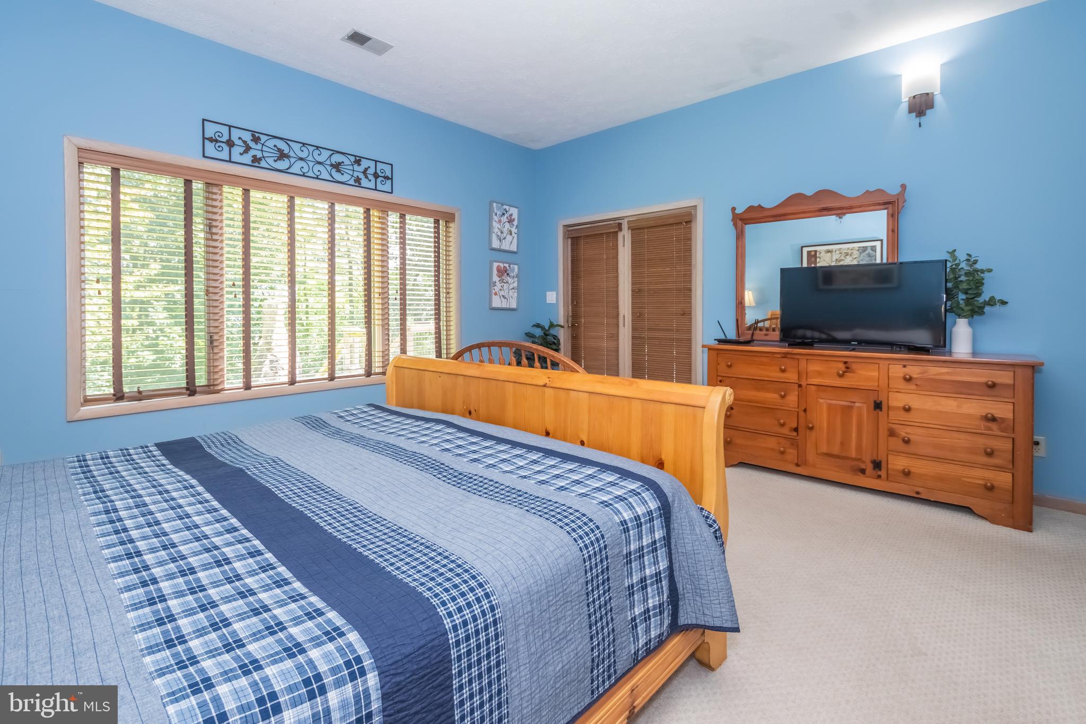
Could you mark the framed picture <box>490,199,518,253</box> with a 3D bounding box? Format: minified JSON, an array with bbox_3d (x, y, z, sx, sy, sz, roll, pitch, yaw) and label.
[{"bbox_3d":[-0.407,-1.457,4.923,0.030,0.516,0.392,4,6,42],"label":"framed picture"}]

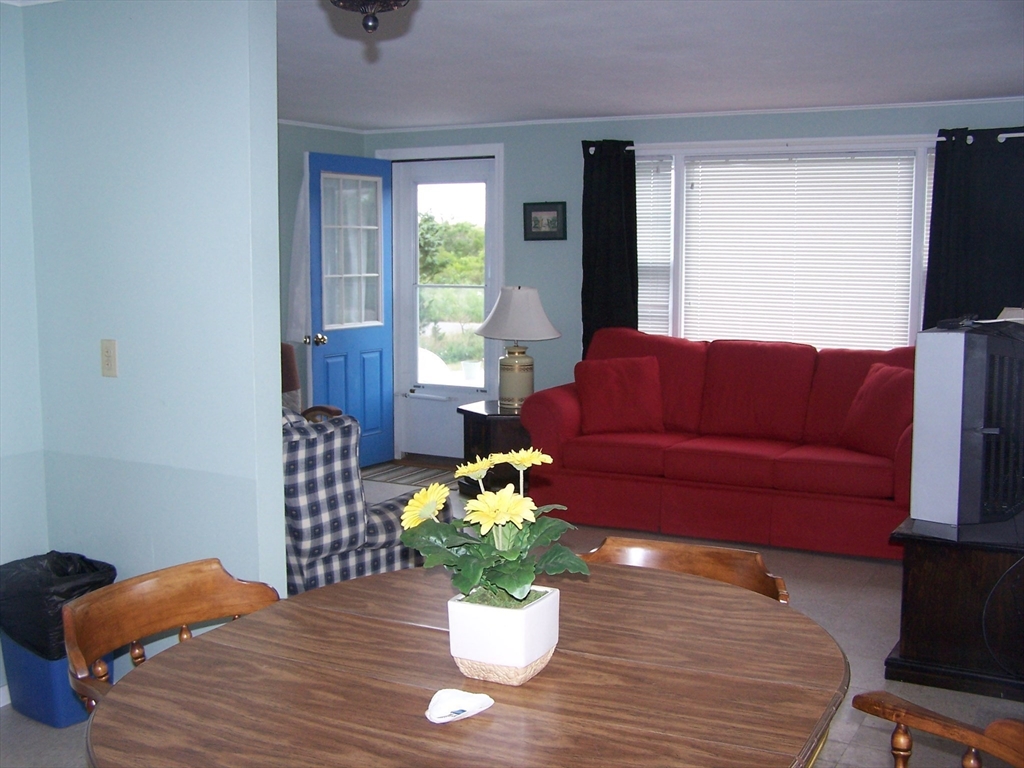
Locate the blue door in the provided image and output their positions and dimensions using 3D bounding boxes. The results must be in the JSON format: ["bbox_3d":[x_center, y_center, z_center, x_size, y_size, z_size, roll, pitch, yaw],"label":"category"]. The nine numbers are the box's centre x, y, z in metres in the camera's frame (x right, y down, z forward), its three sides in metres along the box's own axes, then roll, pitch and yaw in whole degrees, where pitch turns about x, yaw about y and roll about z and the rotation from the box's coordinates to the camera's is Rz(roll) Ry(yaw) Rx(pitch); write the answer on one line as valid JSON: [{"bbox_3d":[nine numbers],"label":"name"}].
[{"bbox_3d":[-1.039,-0.448,7.305,0.045,2.030,0.790,5,8,34],"label":"blue door"}]

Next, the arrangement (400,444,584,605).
[{"bbox_3d":[-0.020,0.232,1.832,0.310,0.260,0.280,0,7,0],"label":"arrangement"}]

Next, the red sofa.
[{"bbox_3d":[1.237,0.261,5.991,2.180,0.950,0.970,3,7,24],"label":"red sofa"}]

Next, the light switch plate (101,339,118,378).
[{"bbox_3d":[-1.240,-0.077,3.451,0.070,0.115,0.007,4,8,27],"label":"light switch plate"}]

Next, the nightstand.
[{"bbox_3d":[0.015,0.394,6.720,0.680,0.510,0.600,0,7,-3],"label":"nightstand"}]

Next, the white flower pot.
[{"bbox_3d":[-0.011,0.410,1.853,0.138,0.131,0.138,3,7,26],"label":"white flower pot"}]

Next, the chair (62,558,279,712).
[{"bbox_3d":[-0.576,0.788,2.270,0.550,0.760,0.580,4,8,32],"label":"chair"}]

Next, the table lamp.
[{"bbox_3d":[0.034,-0.211,6.639,0.500,0.710,0.500,0,7,-3],"label":"table lamp"}]

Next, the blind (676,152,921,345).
[{"bbox_3d":[1.590,-0.675,6.390,1.290,1.240,0.040,4,8,27],"label":"blind"}]

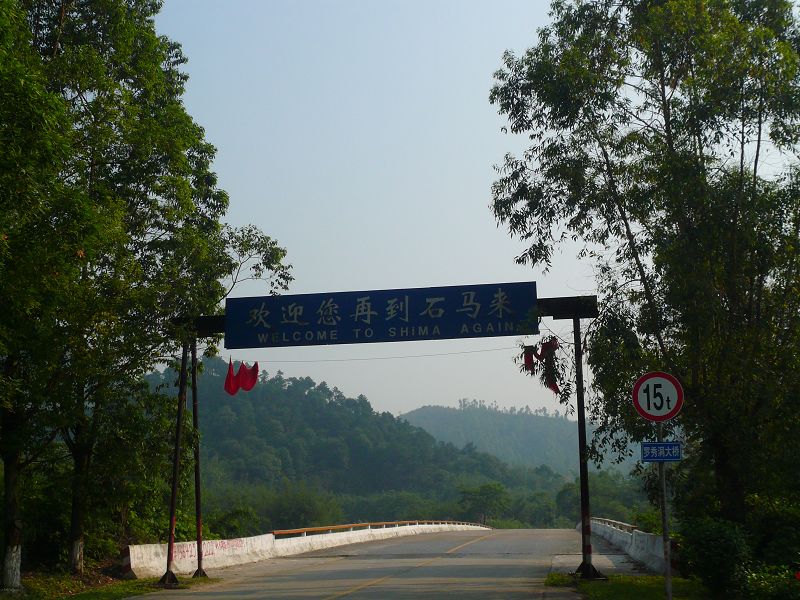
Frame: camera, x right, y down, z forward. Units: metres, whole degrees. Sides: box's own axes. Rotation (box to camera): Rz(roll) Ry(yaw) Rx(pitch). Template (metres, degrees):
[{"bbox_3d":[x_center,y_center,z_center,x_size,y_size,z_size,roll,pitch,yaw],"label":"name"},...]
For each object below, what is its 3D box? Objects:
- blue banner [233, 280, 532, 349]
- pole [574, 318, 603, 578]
[{"bbox_3d":[-0.467,0.365,23.261,6.908,1.128,0.150,-3,-11,9],"label":"blue banner"},{"bbox_3d":[3.759,2.908,21.717,0.407,5.365,0.407,-3,-19,9],"label":"pole"}]

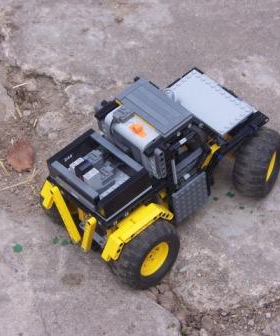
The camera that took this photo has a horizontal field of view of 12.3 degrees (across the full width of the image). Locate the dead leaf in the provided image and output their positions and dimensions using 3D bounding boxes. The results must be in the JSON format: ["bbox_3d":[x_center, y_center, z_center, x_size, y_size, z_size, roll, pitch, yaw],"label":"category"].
[{"bbox_3d":[-0.147,-0.014,1.589,0.036,0.011,0.047,-4,50,5],"label":"dead leaf"}]

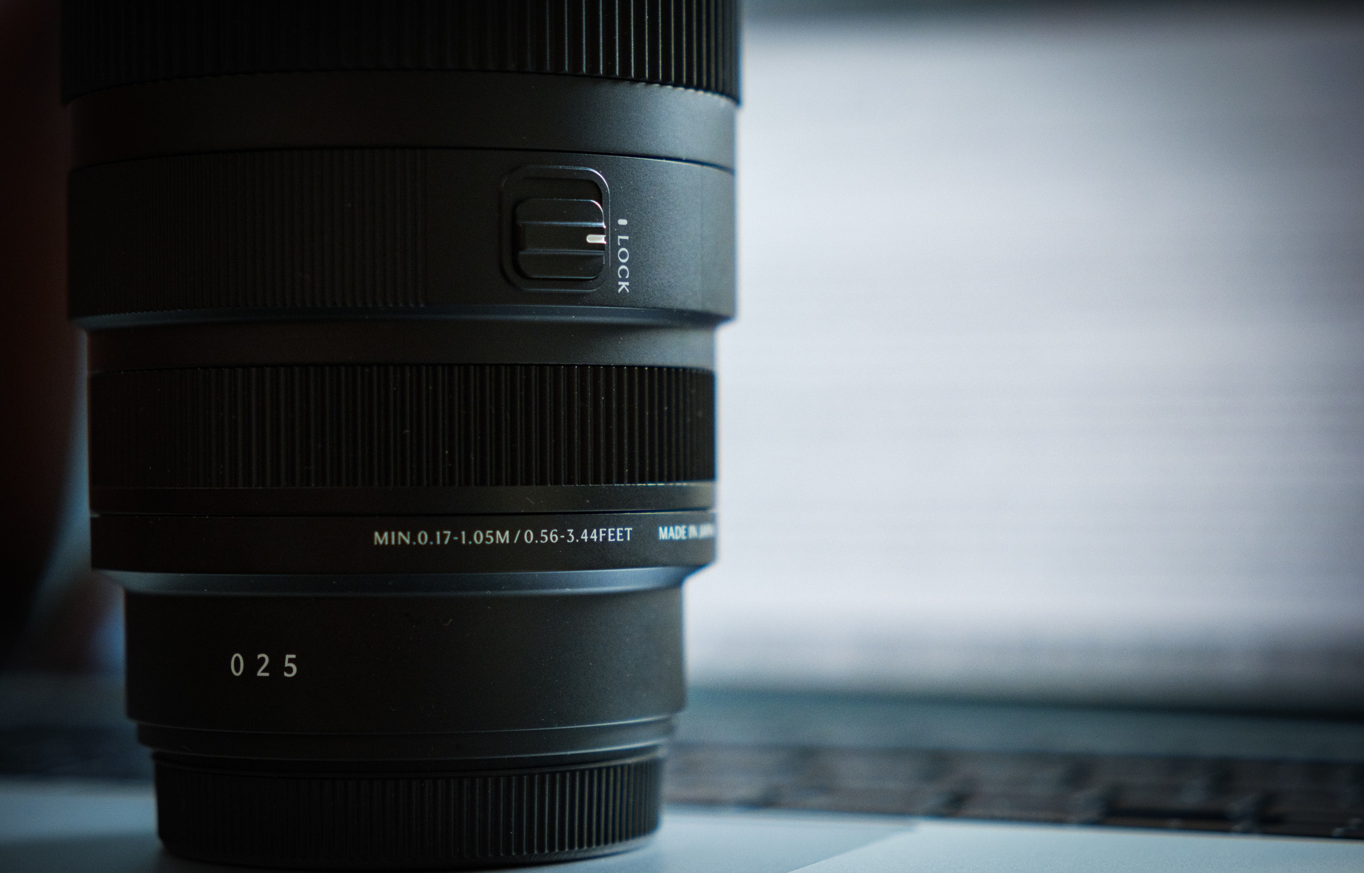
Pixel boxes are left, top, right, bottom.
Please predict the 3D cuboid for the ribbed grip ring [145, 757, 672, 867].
[{"bbox_3d":[-0.030,0.039,0.313,0.055,0.010,0.055,0,0,0],"label":"ribbed grip ring"}]

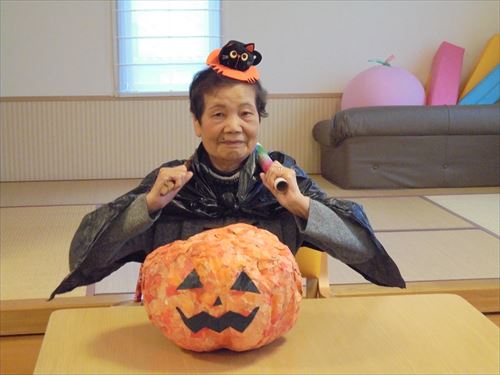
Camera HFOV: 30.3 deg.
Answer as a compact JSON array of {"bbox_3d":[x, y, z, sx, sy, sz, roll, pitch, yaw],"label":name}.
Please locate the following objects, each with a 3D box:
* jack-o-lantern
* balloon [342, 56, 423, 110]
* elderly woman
[{"bbox_3d":[-0.052,0.181,1.690,0.296,0.225,0.265,-1,9,-2],"label":"jack-o-lantern"},{"bbox_3d":[0.817,-0.516,5.676,0.520,0.560,0.520,-2,10,-8],"label":"balloon"},{"bbox_3d":[-0.041,0.299,2.040,0.800,1.240,0.680,-1,9,-6],"label":"elderly woman"}]

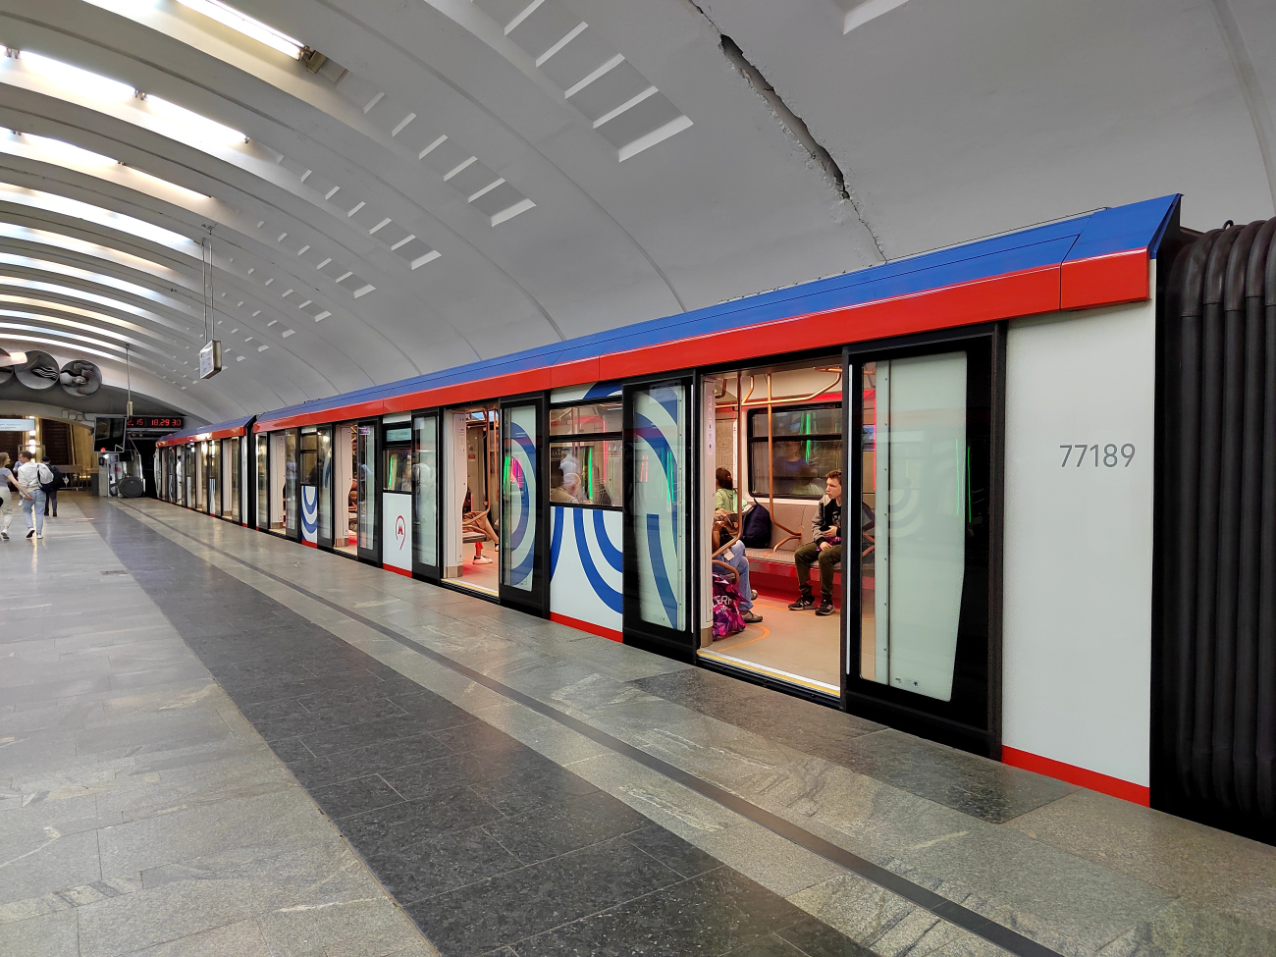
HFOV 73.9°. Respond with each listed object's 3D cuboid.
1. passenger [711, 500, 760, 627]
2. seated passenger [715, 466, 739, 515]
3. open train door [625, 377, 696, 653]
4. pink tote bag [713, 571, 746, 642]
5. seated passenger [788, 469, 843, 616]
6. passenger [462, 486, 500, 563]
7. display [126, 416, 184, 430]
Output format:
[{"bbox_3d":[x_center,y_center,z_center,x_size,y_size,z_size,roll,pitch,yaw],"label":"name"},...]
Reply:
[{"bbox_3d":[0.610,0.608,7.055,0.900,1.270,0.530,-1,1,-35],"label":"passenger"},{"bbox_3d":[0.892,0.533,9.244,0.680,1.280,0.500,0,1,15],"label":"seated passenger"},{"bbox_3d":[0.170,0.255,6.383,0.080,2.030,0.910,-1,1,-35],"label":"open train door"},{"bbox_3d":[0.614,0.970,6.726,0.250,0.540,0.460,1,1,43],"label":"pink tote bag"},{"bbox_3d":[1.786,0.571,7.912,0.740,1.310,0.580,-1,1,-35],"label":"seated passenger"},{"bbox_3d":[-2.276,0.537,11.221,1.000,1.260,0.520,-1,1,-35],"label":"passenger"},{"bbox_3d":[-21.285,-2.456,37.303,2.300,0.530,0.200,-1,1,-35],"label":"display"}]

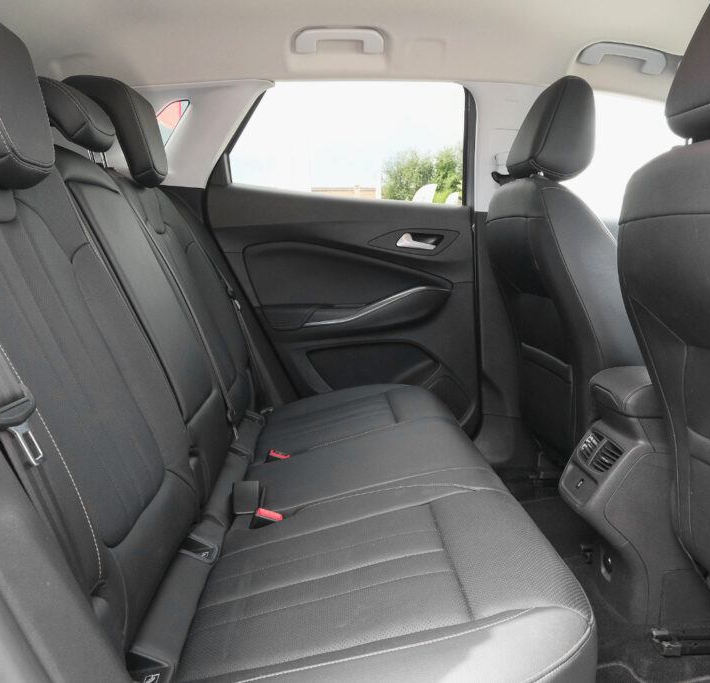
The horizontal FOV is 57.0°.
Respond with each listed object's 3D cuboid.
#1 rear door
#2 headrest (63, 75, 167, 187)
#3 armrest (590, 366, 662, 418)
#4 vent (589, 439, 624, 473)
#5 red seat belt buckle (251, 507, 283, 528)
[{"bbox_3d":[-0.025,-0.168,1.858,0.820,1.060,0.200,0,10,-2],"label":"rear door"},{"bbox_3d":[-0.495,-0.433,1.427,0.145,0.235,0.245,-15,10,1],"label":"headrest"},{"bbox_3d":[0.608,0.086,1.202,0.300,0.070,0.165,0,10,-2],"label":"armrest"},{"bbox_3d":[0.470,0.211,1.188,0.025,0.062,0.060,34,7,-7],"label":"vent"},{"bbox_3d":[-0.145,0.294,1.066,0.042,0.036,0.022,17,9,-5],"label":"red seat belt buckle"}]

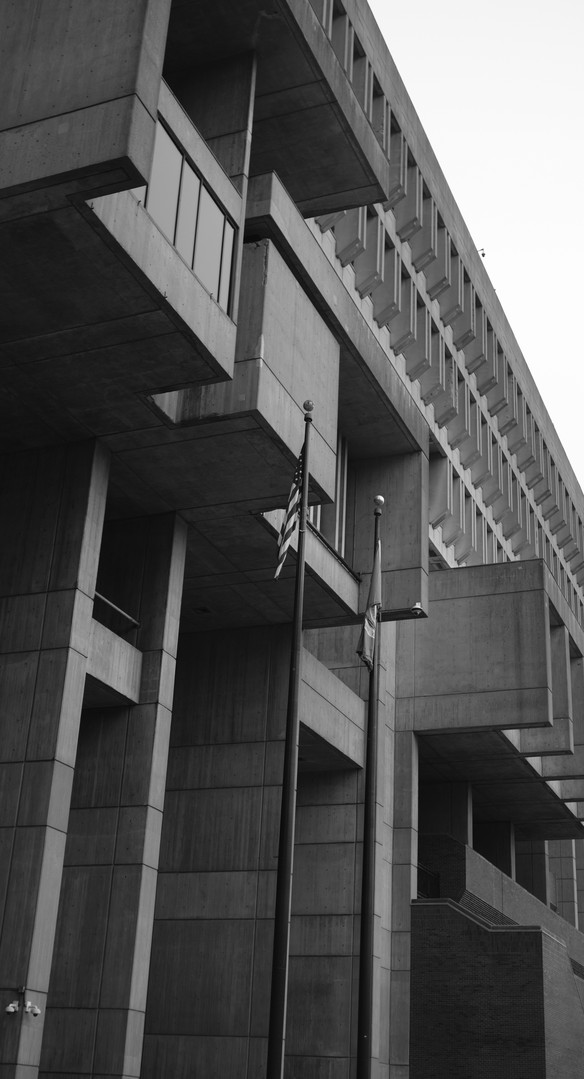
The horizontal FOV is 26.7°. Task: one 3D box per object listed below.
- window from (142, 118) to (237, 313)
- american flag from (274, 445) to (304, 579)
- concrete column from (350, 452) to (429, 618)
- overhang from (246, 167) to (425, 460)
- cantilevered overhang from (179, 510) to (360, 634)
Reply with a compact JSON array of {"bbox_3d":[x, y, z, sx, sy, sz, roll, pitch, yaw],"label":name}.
[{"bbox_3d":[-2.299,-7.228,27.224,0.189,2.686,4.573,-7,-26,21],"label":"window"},{"bbox_3d":[-0.022,-0.624,25.071,0.600,3.060,0.350,3,-24,1],"label":"american flag"},{"bbox_3d":[3.409,-0.091,42.581,2.498,5.916,0.877,-7,-26,21],"label":"concrete column"},{"bbox_3d":[0.965,-6.088,38.560,2.664,1.465,14.308,-7,-26,21],"label":"overhang"},{"bbox_3d":[-1.935,0.708,39.356,5.772,1.288,8.414,-7,-26,21],"label":"cantilevered overhang"}]

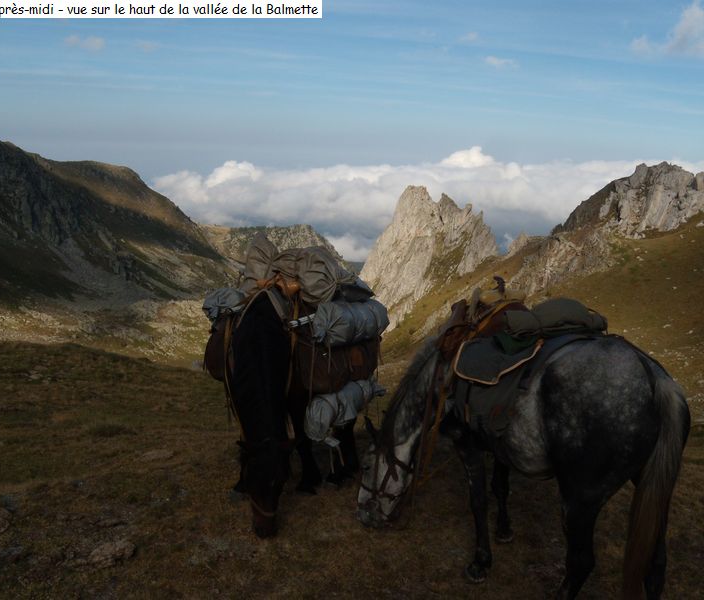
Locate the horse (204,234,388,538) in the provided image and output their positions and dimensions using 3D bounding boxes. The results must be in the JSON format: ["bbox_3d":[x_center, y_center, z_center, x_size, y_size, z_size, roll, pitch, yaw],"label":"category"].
[{"bbox_3d":[-0.490,0.510,6.280,1.160,2.000,2.120,2,5,20],"label":"horse"}]

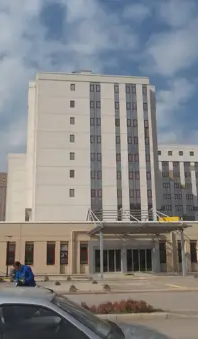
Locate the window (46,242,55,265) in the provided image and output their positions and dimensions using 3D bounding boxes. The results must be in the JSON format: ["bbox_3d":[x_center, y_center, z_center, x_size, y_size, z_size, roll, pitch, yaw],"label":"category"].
[{"bbox_3d":[-4.350,7.695,32.222,0.809,1.996,0.200,1,-14,-6],"label":"window"}]

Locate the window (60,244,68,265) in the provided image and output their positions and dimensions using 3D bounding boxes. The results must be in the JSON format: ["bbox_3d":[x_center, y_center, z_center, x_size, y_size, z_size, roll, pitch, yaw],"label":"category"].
[{"bbox_3d":[-3.151,7.702,32.350,0.789,2.013,0.200,1,-14,-6],"label":"window"}]

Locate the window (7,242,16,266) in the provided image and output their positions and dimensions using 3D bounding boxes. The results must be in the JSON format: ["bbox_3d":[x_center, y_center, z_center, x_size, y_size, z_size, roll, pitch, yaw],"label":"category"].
[{"bbox_3d":[-8.359,8.118,33.788,0.790,2.197,0.200,1,-13,-8],"label":"window"}]

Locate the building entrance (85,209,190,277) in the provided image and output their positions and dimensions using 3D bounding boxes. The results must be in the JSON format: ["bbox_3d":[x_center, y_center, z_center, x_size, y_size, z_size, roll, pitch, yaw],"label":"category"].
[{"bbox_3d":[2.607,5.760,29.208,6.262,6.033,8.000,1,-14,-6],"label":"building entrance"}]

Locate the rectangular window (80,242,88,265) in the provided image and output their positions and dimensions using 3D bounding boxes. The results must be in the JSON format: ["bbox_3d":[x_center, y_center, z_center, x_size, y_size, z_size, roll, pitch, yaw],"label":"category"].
[{"bbox_3d":[-1.320,7.725,32.543,0.780,2.006,0.200,1,-14,-6],"label":"rectangular window"}]

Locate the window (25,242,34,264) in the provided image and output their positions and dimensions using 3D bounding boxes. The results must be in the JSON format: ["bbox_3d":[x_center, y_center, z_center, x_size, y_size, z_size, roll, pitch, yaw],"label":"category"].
[{"bbox_3d":[-6.289,7.656,32.022,0.790,1.999,0.200,1,-14,-6],"label":"window"}]

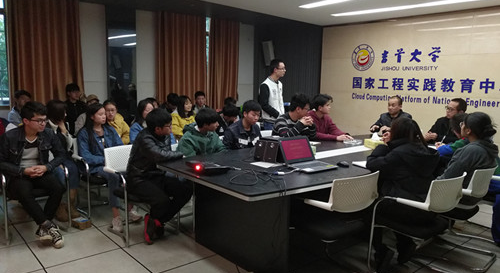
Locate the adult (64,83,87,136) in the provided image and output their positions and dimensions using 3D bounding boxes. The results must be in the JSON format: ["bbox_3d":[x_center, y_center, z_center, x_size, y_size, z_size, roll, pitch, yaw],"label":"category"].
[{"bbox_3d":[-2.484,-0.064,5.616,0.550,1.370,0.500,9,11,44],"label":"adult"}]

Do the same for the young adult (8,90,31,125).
[{"bbox_3d":[-2.600,0.116,4.580,0.750,1.297,0.500,8,10,43],"label":"young adult"}]

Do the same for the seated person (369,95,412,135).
[{"bbox_3d":[1.881,0.108,5.351,0.780,1.307,0.580,-6,10,-43],"label":"seated person"}]

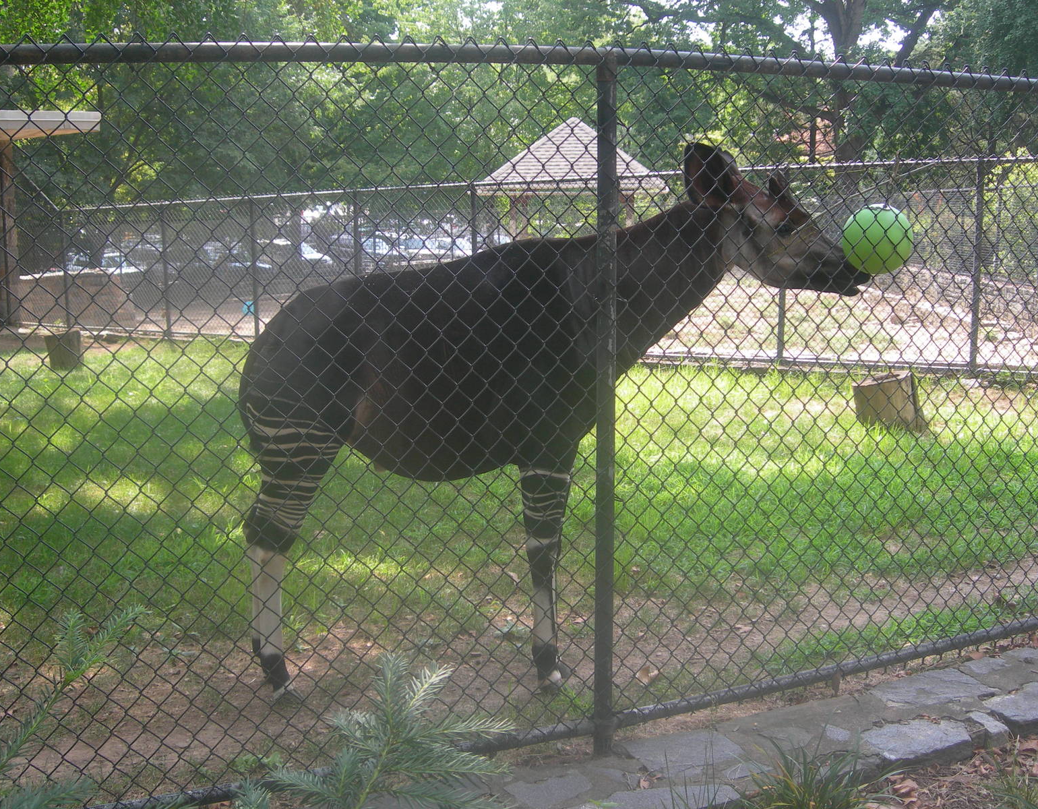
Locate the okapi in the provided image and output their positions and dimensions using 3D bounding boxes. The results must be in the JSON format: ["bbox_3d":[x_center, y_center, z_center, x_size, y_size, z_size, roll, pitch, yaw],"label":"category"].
[{"bbox_3d":[0.140,0.025,4.093,2.030,1.700,0.550,-1,7,-4],"label":"okapi"}]

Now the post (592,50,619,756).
[{"bbox_3d":[0.230,0.015,3.377,0.052,1.880,0.052,0,7,0],"label":"post"}]

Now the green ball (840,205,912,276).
[{"bbox_3d":[1.156,-0.533,4.120,0.230,0.230,0.230,0,7,0],"label":"green ball"}]

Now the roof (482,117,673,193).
[{"bbox_3d":[1.096,-5.188,26.800,3.730,1.600,3.730,0,7,0],"label":"roof"}]

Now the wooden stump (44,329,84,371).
[{"bbox_3d":[-4.915,-0.583,13.800,0.400,0.420,0.400,0,7,0],"label":"wooden stump"}]

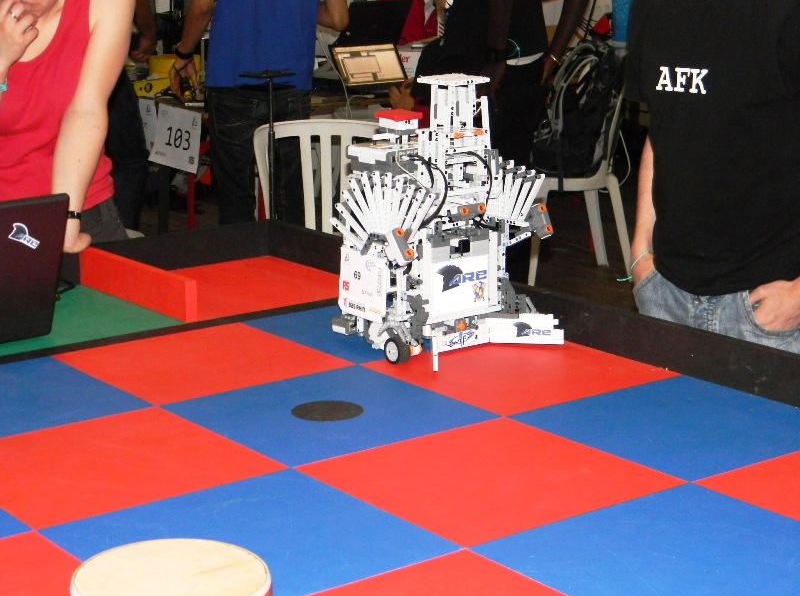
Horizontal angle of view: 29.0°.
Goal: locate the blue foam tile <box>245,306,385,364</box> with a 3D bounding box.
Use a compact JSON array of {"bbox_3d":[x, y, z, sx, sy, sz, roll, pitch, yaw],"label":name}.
[{"bbox_3d":[-0.032,0.057,2.665,0.350,0.012,0.350,-10,16,-36],"label":"blue foam tile"}]

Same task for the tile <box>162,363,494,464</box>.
[{"bbox_3d":[-0.102,0.165,2.187,0.350,0.012,0.350,-10,16,-36],"label":"tile"}]

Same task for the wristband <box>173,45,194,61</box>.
[{"bbox_3d":[-0.752,-0.853,5.400,0.067,0.025,0.058,14,19,-3],"label":"wristband"}]

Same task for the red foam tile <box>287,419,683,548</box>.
[{"bbox_3d":[0.109,0.225,1.914,0.350,0.012,0.350,-10,16,-36],"label":"red foam tile"}]

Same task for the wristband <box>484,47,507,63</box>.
[{"bbox_3d":[0.329,-0.833,5.300,0.075,0.040,0.065,4,13,-1],"label":"wristband"}]

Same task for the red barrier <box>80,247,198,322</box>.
[{"bbox_3d":[-0.489,-0.029,2.866,0.022,0.075,0.412,-10,16,-36],"label":"red barrier"}]

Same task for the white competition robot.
[{"bbox_3d":[0.073,-0.133,2.488,0.315,0.435,0.280,-10,16,-36],"label":"white competition robot"}]

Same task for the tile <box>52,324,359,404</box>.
[{"bbox_3d":[-0.312,0.106,2.460,0.350,0.012,0.350,-10,16,-36],"label":"tile"}]

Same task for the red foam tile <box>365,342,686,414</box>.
[{"bbox_3d":[0.178,0.117,2.392,0.350,0.012,0.350,-10,16,-36],"label":"red foam tile"}]

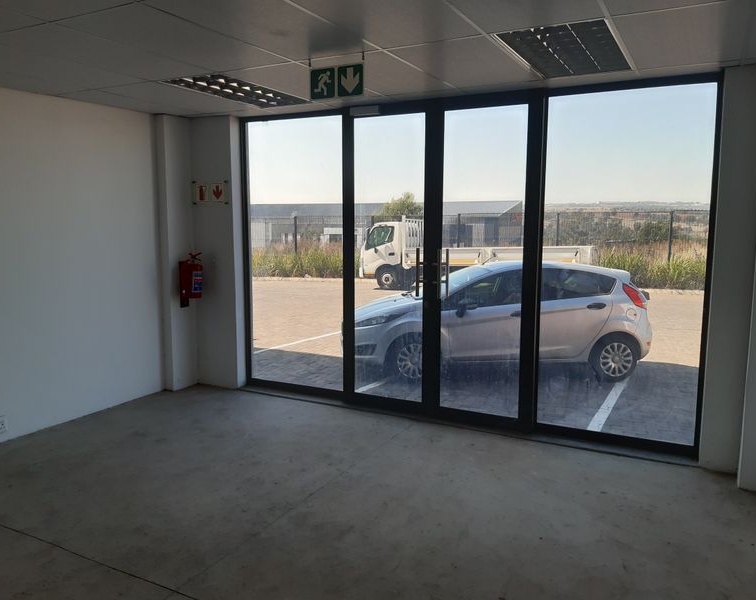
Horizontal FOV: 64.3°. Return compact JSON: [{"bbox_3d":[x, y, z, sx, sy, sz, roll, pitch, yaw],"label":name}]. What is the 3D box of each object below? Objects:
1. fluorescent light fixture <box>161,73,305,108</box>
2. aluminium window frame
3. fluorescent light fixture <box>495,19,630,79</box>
[{"bbox_3d":[-1.026,-1.617,4.577,0.594,0.090,1.195,4,9,27],"label":"fluorescent light fixture"},{"bbox_3d":[0.466,-0.315,4.876,3.920,2.570,0.100,4,9,27],"label":"aluminium window frame"},{"bbox_3d":[1.098,-1.464,3.471,0.594,0.090,1.195,4,9,27],"label":"fluorescent light fixture"}]

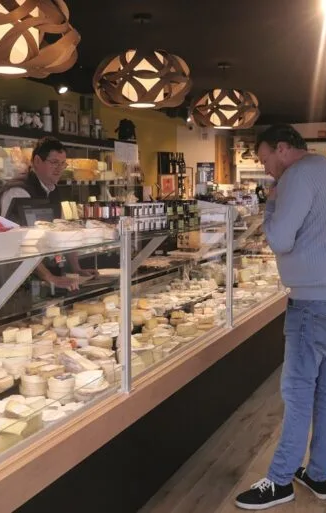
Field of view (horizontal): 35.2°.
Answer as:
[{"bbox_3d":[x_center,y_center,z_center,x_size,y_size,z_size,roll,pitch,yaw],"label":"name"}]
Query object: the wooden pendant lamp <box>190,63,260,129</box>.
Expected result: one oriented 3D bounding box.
[{"bbox_3d":[0.542,-1.392,4.450,0.610,0.560,0.610,-1,7,0],"label":"wooden pendant lamp"}]

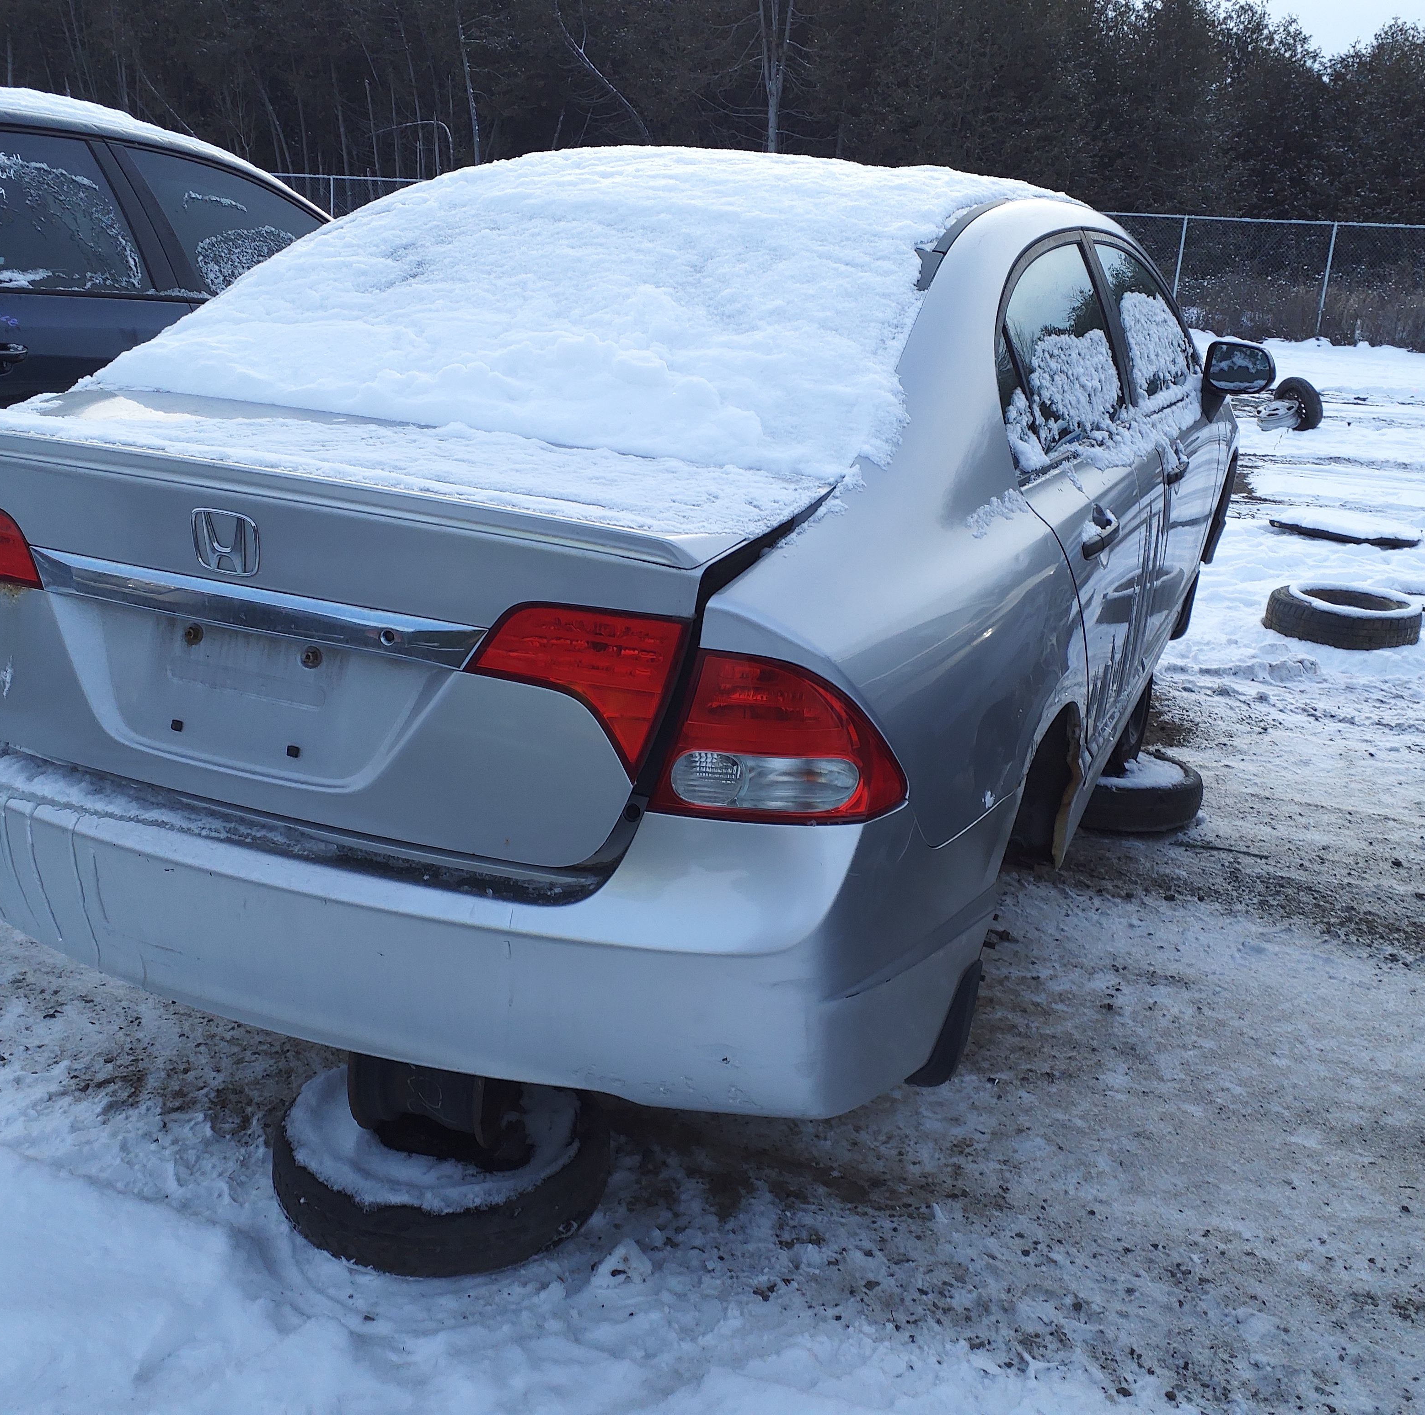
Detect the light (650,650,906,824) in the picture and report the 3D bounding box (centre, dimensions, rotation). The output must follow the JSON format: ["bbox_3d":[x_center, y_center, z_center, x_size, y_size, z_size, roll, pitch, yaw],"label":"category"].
[{"bbox_3d":[0.091,0.027,1.569,0.273,0.242,0.237,11,22,21],"label":"light"}]

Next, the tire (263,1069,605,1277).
[{"bbox_3d":[-0.493,0.796,2.651,0.610,0.170,0.610,1,20,0],"label":"tire"}]

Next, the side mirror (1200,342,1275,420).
[{"bbox_3d":[1.435,-0.896,3.870,0.220,0.200,0.130,11,22,21],"label":"side mirror"}]

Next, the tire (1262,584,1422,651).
[{"bbox_3d":[2.725,-0.392,6.133,0.615,0.165,0.615,1,20,0],"label":"tire"}]

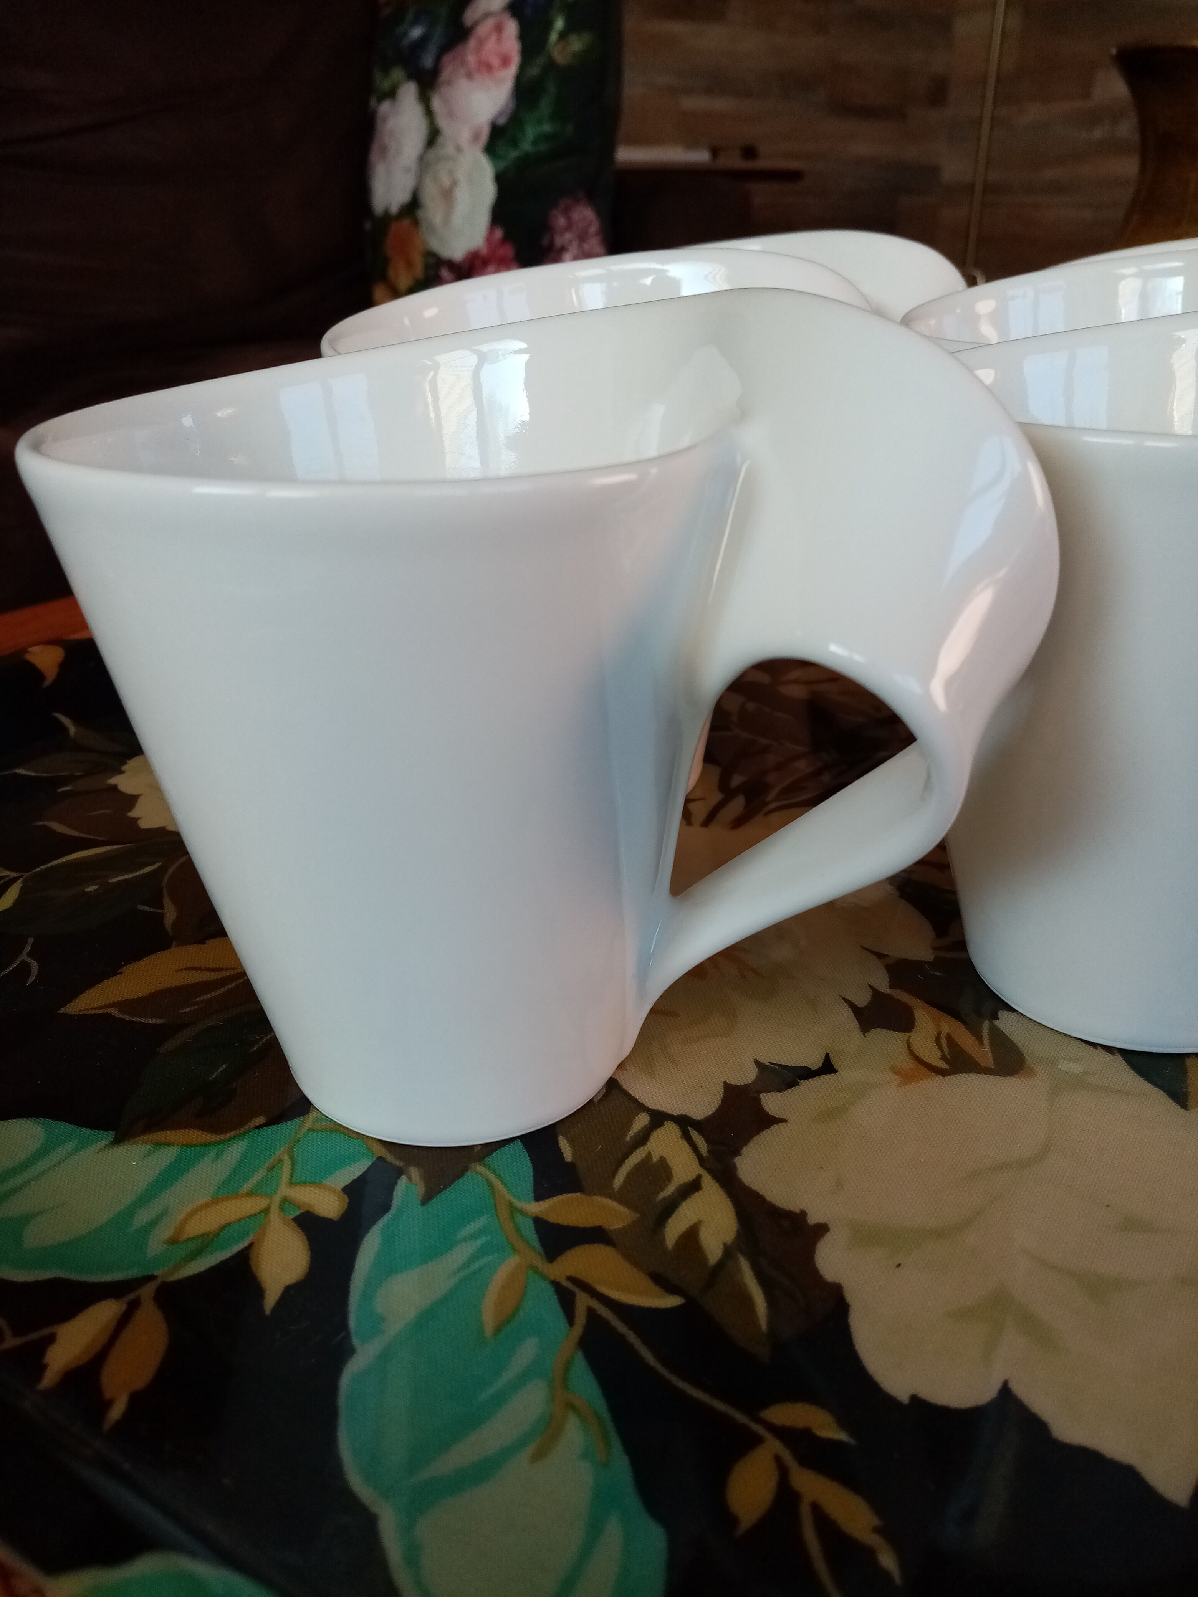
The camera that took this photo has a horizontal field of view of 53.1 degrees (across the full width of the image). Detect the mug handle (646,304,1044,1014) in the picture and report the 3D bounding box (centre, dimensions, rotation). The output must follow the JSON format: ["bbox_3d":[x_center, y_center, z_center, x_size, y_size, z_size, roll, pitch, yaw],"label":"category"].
[{"bbox_3d":[0.033,-0.011,0.162,0.056,0.098,0.034,5,28,8],"label":"mug handle"}]

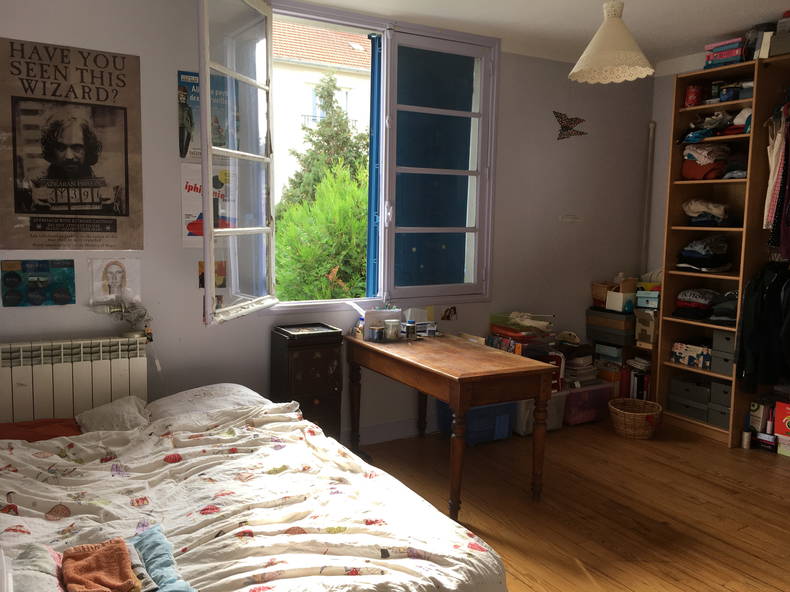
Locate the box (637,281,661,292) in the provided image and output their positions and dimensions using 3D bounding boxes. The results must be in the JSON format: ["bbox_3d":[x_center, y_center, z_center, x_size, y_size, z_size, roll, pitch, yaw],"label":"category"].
[{"bbox_3d":[1.724,-0.061,4.400,0.140,0.070,0.190,-3,7,-31],"label":"box"}]

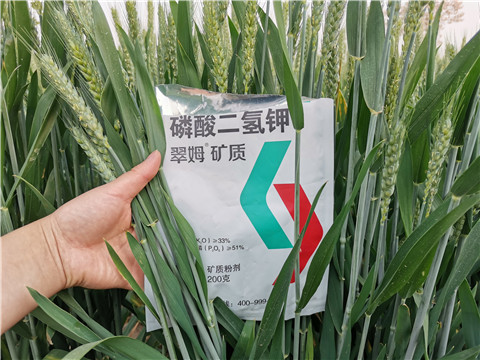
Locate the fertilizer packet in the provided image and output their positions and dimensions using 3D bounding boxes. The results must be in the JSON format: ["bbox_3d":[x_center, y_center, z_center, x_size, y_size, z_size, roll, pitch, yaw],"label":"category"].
[{"bbox_3d":[0.000,0.026,0.327,0.160,0.212,0.030,-1,6,-5],"label":"fertilizer packet"}]

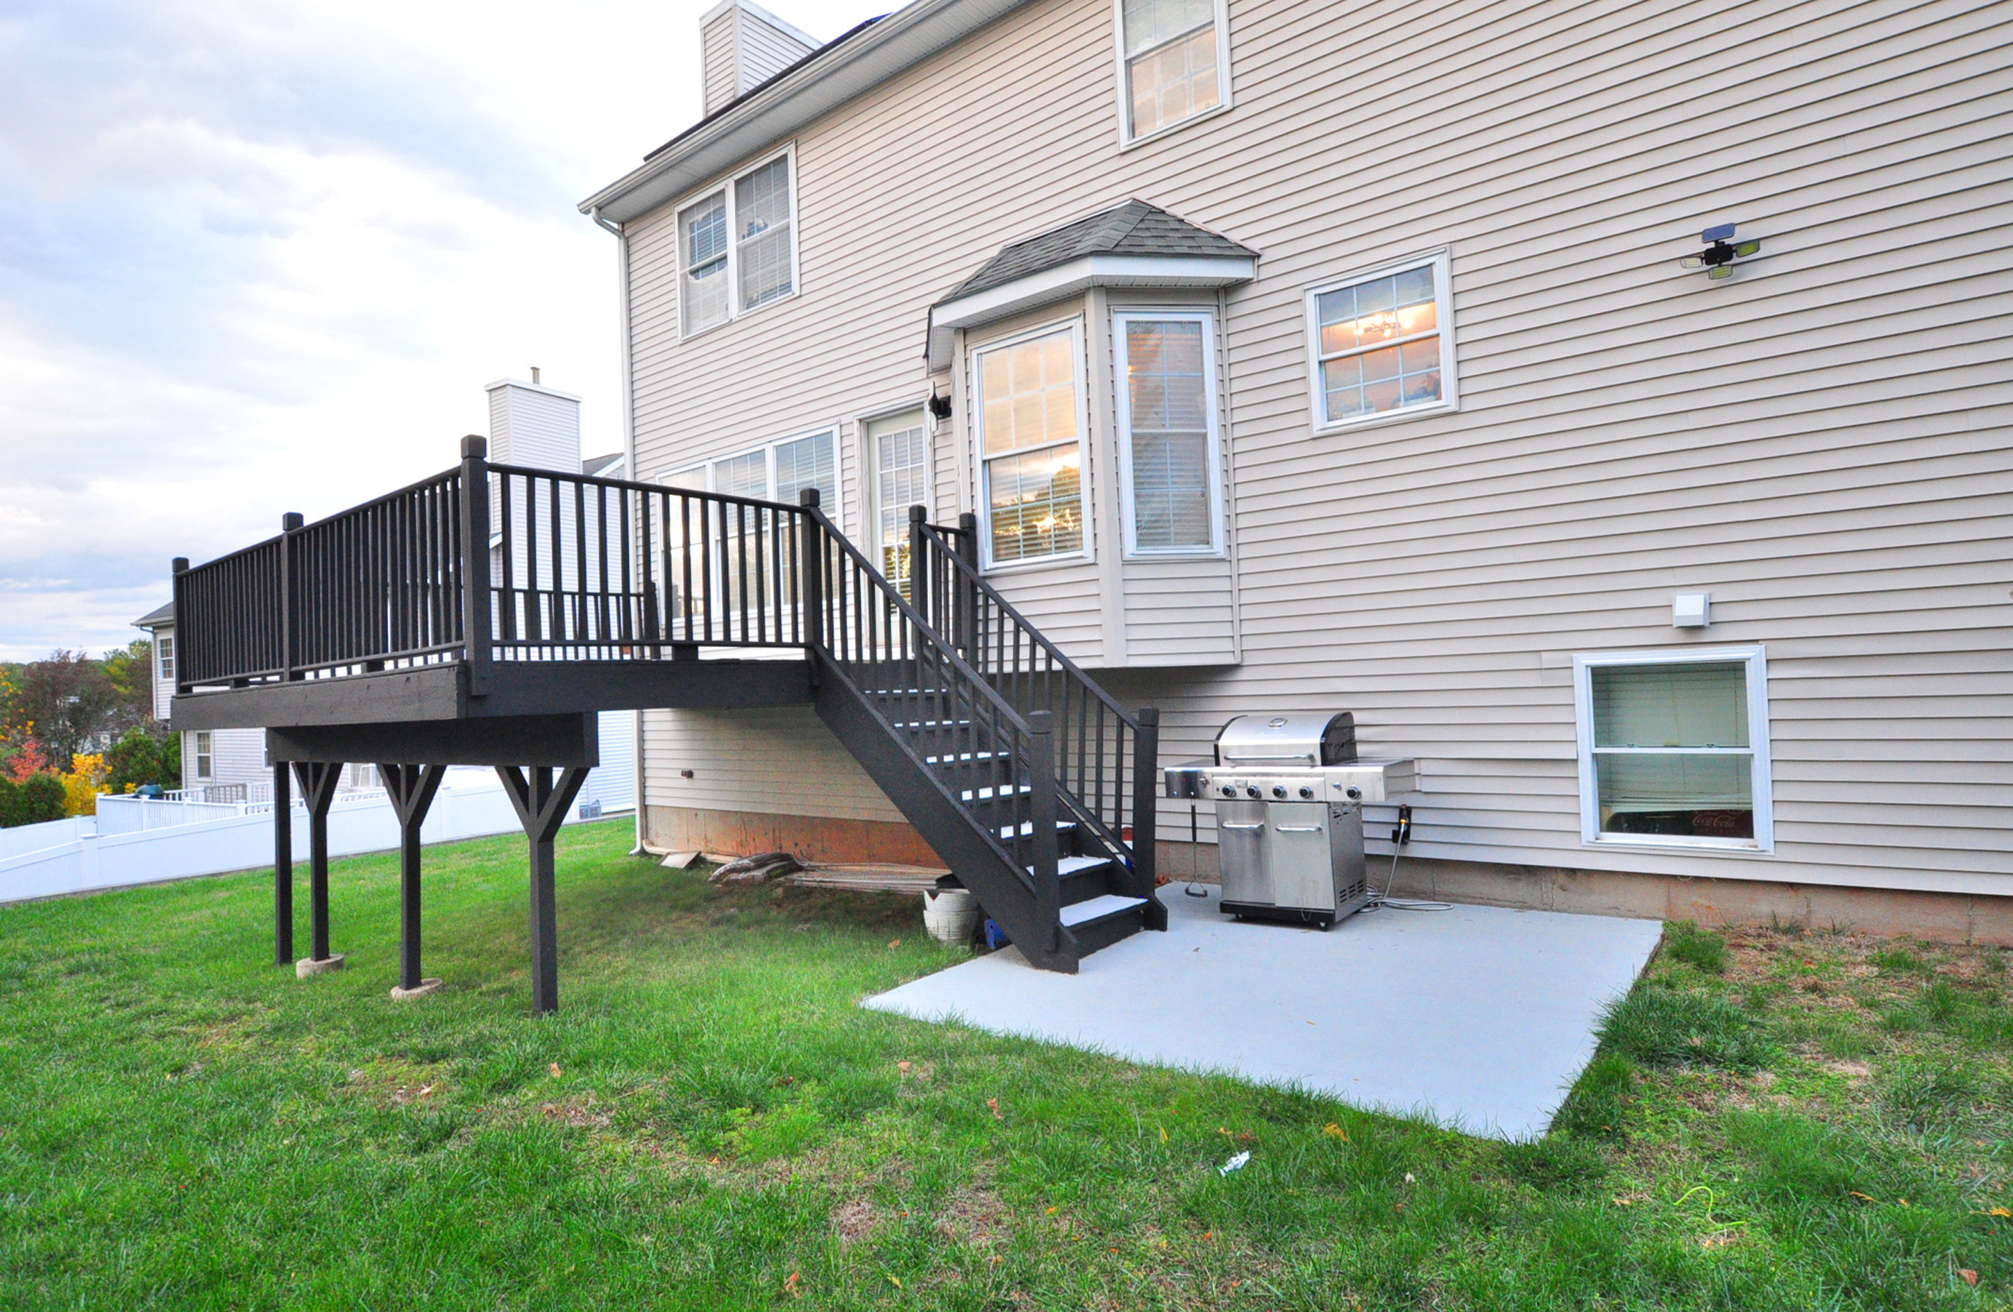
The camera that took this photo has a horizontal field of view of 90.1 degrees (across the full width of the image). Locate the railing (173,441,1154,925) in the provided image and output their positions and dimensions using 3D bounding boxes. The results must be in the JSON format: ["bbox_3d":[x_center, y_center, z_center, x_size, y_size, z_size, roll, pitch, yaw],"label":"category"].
[{"bbox_3d":[-2.252,0.304,6.837,6.230,2.400,4.030,-4,-2,37],"label":"railing"}]

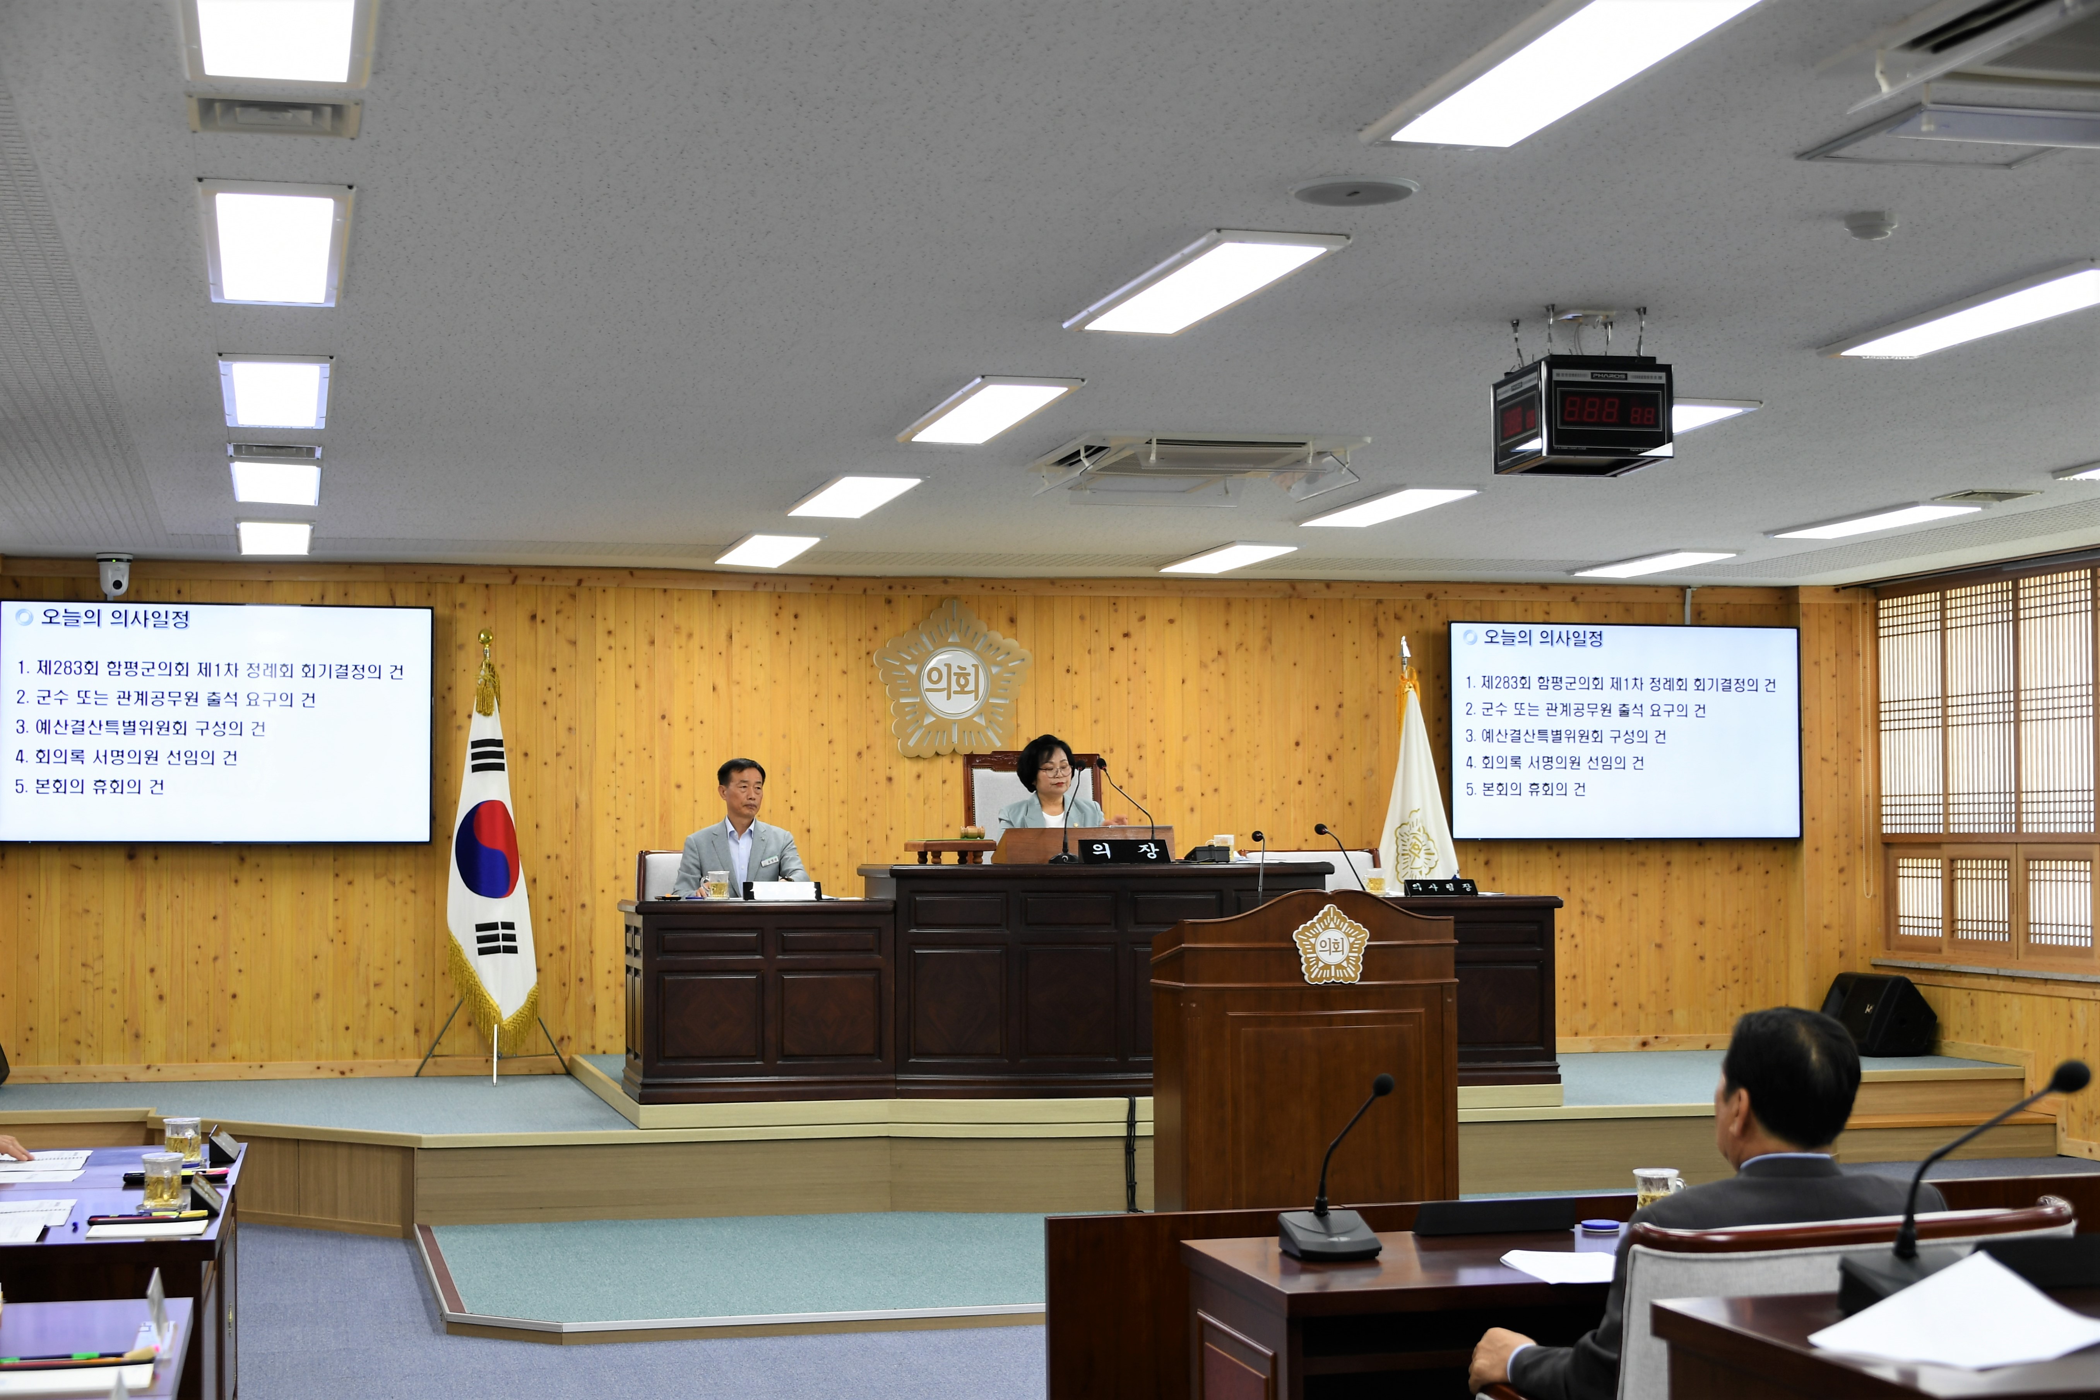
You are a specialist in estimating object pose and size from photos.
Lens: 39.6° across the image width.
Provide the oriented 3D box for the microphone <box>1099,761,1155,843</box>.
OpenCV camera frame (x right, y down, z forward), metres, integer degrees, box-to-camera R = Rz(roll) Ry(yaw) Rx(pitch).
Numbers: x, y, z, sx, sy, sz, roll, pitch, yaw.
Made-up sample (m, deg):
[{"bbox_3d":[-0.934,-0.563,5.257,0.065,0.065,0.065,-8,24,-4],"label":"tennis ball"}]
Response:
[{"bbox_3d":[0.321,0.452,11.768,0.270,0.422,0.130,-1,-3,22],"label":"microphone"}]

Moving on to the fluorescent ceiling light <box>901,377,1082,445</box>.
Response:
[{"bbox_3d":[-0.194,-0.882,9.018,0.310,0.036,1.220,1,-3,-15],"label":"fluorescent ceiling light"}]

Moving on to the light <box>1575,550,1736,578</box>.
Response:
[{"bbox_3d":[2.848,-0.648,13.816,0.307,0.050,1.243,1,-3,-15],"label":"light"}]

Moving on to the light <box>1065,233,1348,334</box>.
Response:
[{"bbox_3d":[0.355,-0.991,7.036,0.310,0.036,1.220,1,-3,-15],"label":"light"}]

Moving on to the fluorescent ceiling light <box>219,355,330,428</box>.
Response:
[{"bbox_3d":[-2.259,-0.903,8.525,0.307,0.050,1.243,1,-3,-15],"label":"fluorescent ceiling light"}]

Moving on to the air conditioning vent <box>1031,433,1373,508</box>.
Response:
[{"bbox_3d":[0.491,-0.790,9.909,0.950,0.110,0.950,1,-3,-15],"label":"air conditioning vent"}]

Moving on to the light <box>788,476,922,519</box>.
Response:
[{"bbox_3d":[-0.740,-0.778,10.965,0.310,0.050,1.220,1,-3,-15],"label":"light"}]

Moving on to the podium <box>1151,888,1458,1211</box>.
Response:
[{"bbox_3d":[0.822,1.237,9.469,0.936,1.245,0.390,1,-3,-15],"label":"podium"}]

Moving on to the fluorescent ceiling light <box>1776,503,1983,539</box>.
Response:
[{"bbox_3d":[3.357,-0.724,11.904,0.310,0.036,1.220,1,-3,-15],"label":"fluorescent ceiling light"}]

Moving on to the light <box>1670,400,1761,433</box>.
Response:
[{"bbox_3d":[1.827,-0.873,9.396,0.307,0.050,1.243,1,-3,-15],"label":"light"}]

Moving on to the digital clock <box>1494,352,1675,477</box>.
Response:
[{"bbox_3d":[1.339,-0.704,7.351,0.333,0.235,0.371,0,-3,-10],"label":"digital clock"}]

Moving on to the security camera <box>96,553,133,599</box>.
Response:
[{"bbox_3d":[-4.185,-0.554,13.059,0.155,0.200,0.155,1,-3,-25],"label":"security camera"}]

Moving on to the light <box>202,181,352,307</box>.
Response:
[{"bbox_3d":[-1.741,-1.009,6.556,0.310,0.036,1.220,1,-3,-15],"label":"light"}]

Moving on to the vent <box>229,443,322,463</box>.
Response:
[{"bbox_3d":[-2.602,-0.828,9.803,0.306,0.035,0.310,1,-3,-15],"label":"vent"}]

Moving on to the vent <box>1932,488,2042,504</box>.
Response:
[{"bbox_3d":[3.581,-0.779,11.154,0.310,0.045,0.310,1,-3,-15],"label":"vent"}]

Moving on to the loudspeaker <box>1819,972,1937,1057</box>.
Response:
[{"bbox_3d":[4.168,1.591,14.749,0.375,0.380,0.600,1,-3,-15],"label":"loudspeaker"}]

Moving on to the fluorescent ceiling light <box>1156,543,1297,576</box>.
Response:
[{"bbox_3d":[0.805,-0.662,13.332,0.310,0.050,1.220,1,-3,-15],"label":"fluorescent ceiling light"}]

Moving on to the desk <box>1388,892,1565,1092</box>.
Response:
[{"bbox_3d":[1.506,1.203,12.180,1.000,0.765,0.740,1,-3,-15],"label":"desk"}]

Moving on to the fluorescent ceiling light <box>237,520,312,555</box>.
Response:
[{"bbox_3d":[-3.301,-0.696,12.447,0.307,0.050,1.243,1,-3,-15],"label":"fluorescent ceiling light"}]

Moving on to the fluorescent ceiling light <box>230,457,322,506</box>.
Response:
[{"bbox_3d":[-2.803,-0.790,10.573,0.310,0.050,1.220,1,-3,-15],"label":"fluorescent ceiling light"}]

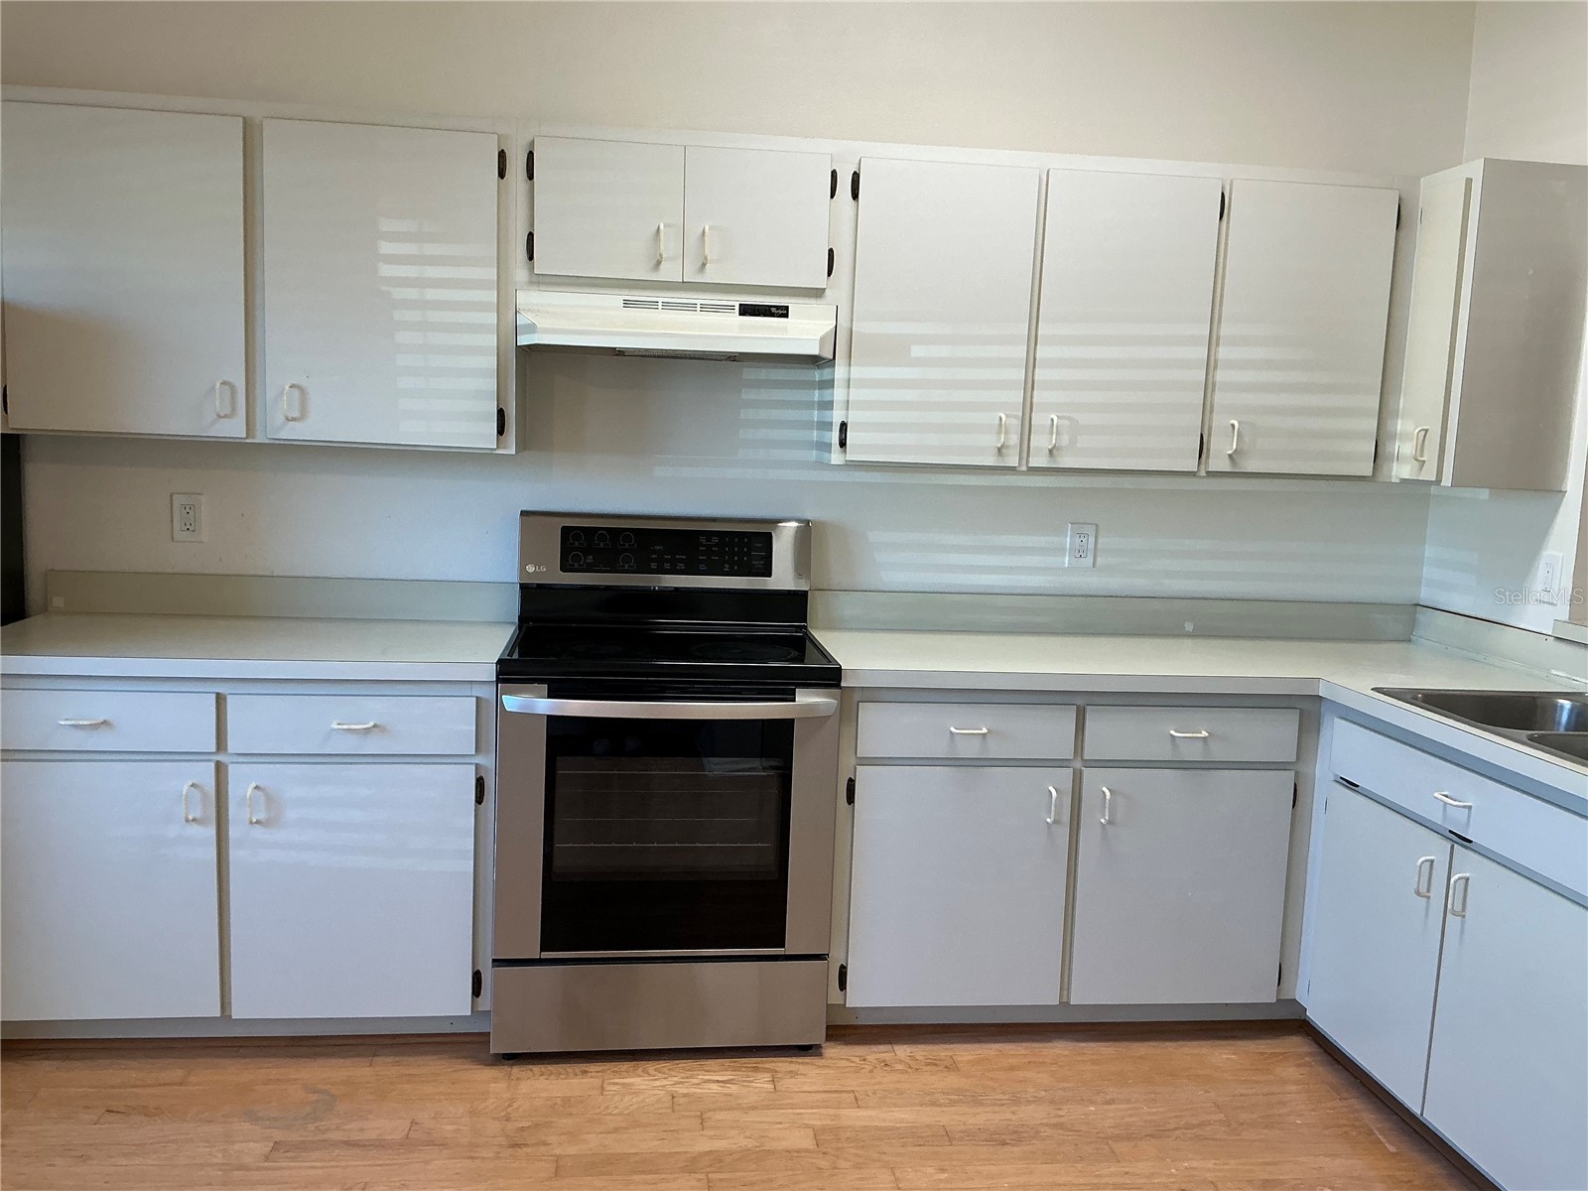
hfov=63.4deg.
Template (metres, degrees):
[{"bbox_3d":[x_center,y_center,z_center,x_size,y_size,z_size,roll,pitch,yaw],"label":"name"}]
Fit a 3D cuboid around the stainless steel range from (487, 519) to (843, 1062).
[{"bbox_3d":[-0.313,0.427,3.153,0.757,1.199,0.700,1,7,-7],"label":"stainless steel range"}]

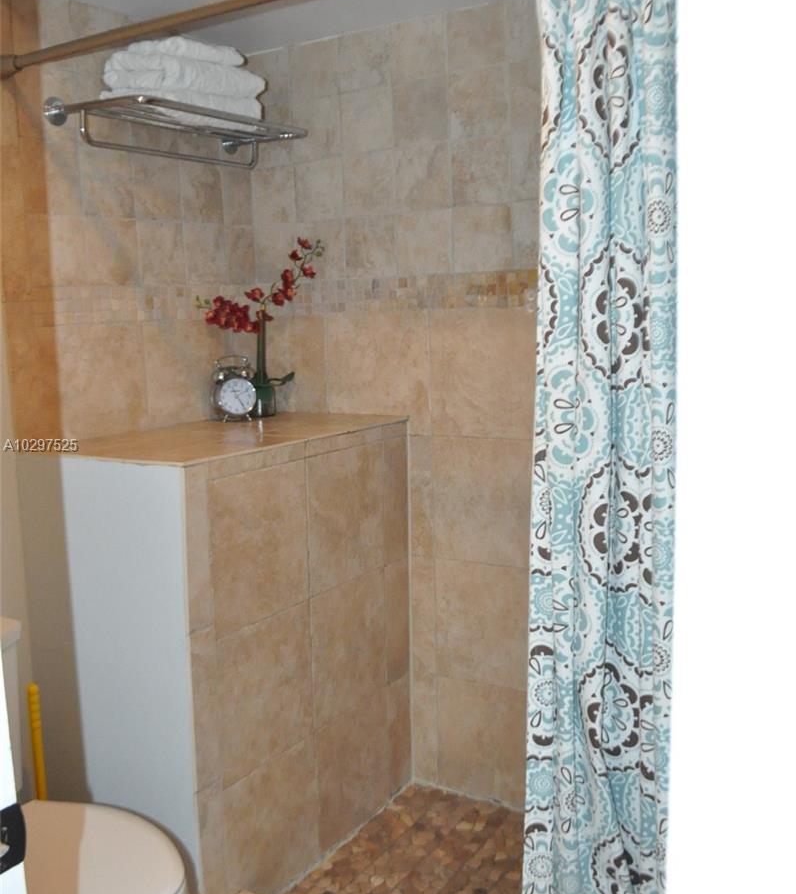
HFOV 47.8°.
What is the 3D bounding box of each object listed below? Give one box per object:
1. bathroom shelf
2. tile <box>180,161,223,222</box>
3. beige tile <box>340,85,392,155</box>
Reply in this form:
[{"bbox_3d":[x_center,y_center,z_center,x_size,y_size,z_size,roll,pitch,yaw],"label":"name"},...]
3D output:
[{"bbox_3d":[-0.485,-0.737,2.131,0.276,0.114,0.614,3,9,31],"label":"bathroom shelf"},{"bbox_3d":[-0.543,-0.702,2.480,0.012,0.164,0.164,3,8,31],"label":"tile"},{"bbox_3d":[-0.076,-0.832,2.301,0.158,0.154,0.012,3,9,31],"label":"beige tile"}]

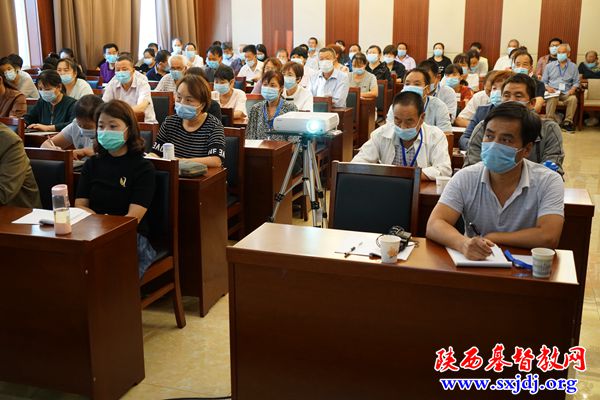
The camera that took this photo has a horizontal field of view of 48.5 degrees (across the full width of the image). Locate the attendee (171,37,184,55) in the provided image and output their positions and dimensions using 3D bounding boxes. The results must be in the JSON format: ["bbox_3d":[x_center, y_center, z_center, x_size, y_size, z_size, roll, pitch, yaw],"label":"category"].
[{"bbox_3d":[-2.090,-2.066,11.383,0.480,1.358,0.750,5,15,17],"label":"attendee"}]

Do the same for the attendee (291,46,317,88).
[{"bbox_3d":[0.016,-1.169,8.081,0.550,1.320,0.720,5,15,17],"label":"attendee"}]

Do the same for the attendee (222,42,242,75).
[{"bbox_3d":[-1.026,-1.556,9.639,0.500,1.300,0.750,4,15,15],"label":"attendee"}]

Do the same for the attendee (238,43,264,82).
[{"bbox_3d":[-0.712,-1.463,9.192,0.500,1.295,0.750,5,15,17],"label":"attendee"}]

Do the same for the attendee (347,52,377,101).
[{"bbox_3d":[0.740,-1.081,7.869,0.550,1.260,0.700,5,15,17],"label":"attendee"}]

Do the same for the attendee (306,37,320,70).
[{"bbox_3d":[0.215,-1.938,10.879,0.480,1.384,0.750,5,15,17],"label":"attendee"}]

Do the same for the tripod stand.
[{"bbox_3d":[0.034,0.075,3.938,0.520,0.943,0.520,5,15,17],"label":"tripod stand"}]

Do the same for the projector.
[{"bbox_3d":[0.037,-0.436,3.807,0.312,0.090,0.250,5,15,17],"label":"projector"}]

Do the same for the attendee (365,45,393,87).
[{"bbox_3d":[1.023,-1.352,8.789,0.550,1.330,0.720,5,15,17],"label":"attendee"}]

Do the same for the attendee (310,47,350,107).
[{"bbox_3d":[0.310,-0.877,6.924,0.580,1.330,0.750,5,15,17],"label":"attendee"}]

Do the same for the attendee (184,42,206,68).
[{"bbox_3d":[-1.694,-1.803,10.509,0.480,1.288,0.750,5,15,17],"label":"attendee"}]

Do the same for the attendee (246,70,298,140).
[{"bbox_3d":[-0.226,-0.333,4.999,0.480,1.240,0.760,5,15,19],"label":"attendee"}]

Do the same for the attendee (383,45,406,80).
[{"bbox_3d":[1.363,-1.578,9.703,0.550,1.310,0.720,5,15,17],"label":"attendee"}]

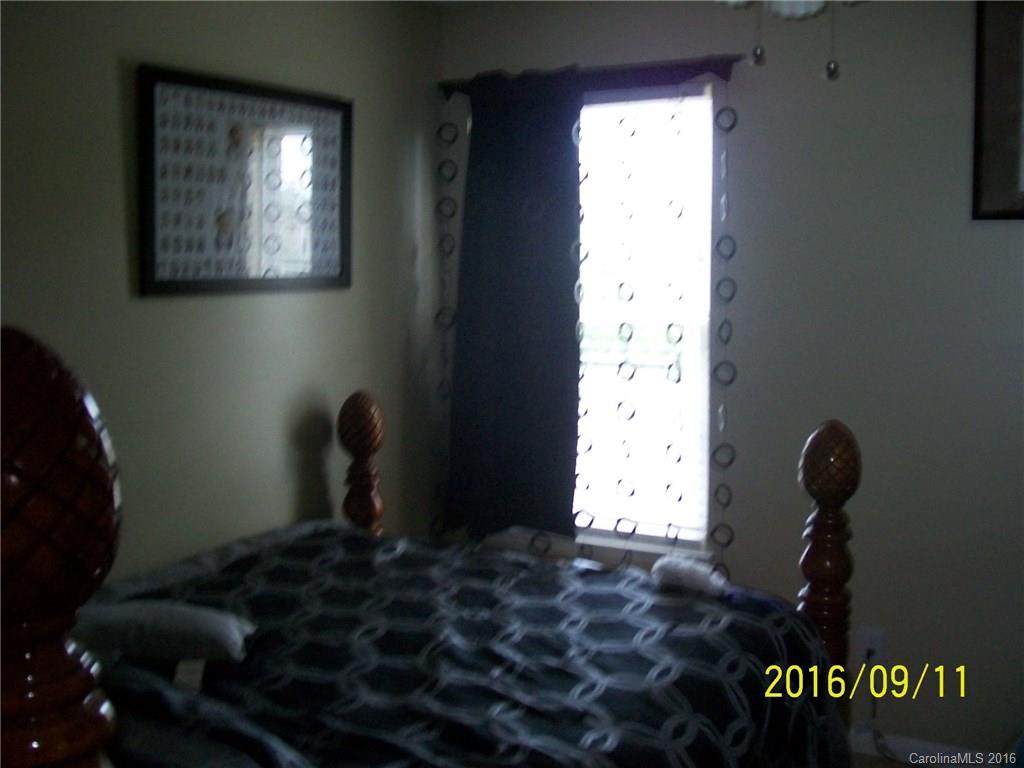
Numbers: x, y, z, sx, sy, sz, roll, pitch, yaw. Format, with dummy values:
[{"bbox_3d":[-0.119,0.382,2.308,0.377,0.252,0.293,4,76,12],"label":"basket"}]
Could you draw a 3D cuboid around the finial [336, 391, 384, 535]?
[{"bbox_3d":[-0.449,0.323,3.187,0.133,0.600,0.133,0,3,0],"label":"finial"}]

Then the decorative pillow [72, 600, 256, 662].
[{"bbox_3d":[-0.640,0.430,1.860,0.400,0.120,0.260,1,3,14],"label":"decorative pillow"}]

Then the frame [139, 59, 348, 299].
[{"bbox_3d":[-0.774,-0.590,3.239,0.030,0.612,0.845,7,8,33],"label":"frame"}]

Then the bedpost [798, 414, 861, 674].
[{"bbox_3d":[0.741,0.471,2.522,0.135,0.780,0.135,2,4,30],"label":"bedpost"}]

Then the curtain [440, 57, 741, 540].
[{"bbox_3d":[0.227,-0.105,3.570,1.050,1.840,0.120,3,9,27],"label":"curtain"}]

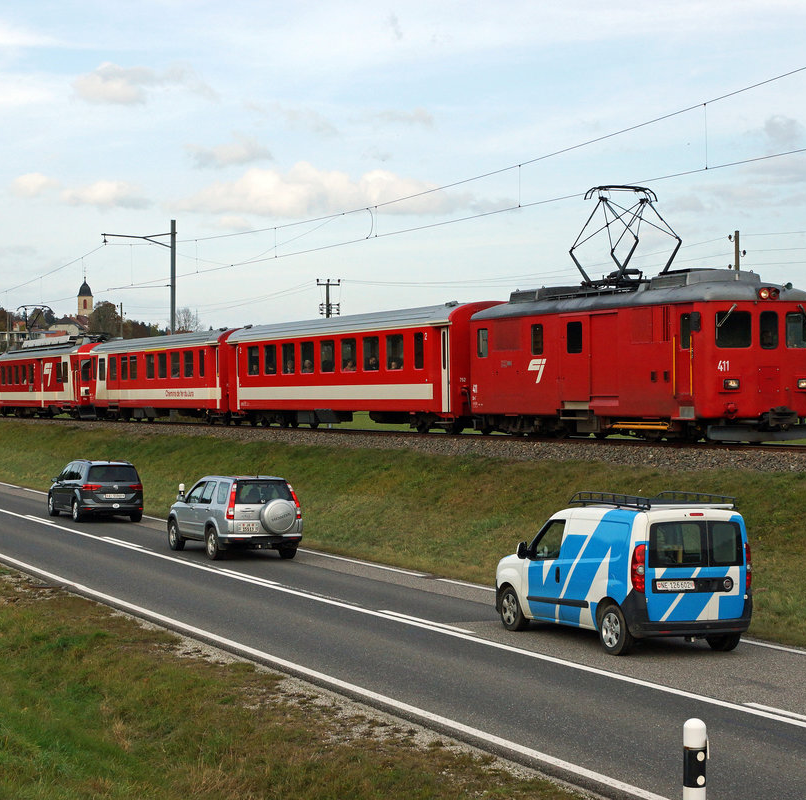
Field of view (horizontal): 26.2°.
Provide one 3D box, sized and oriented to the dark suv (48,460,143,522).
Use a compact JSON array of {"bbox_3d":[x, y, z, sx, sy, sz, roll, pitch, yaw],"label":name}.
[{"bbox_3d":[-8.573,2.452,48.125,1.830,1.660,4.530,0,0,-24],"label":"dark suv"}]

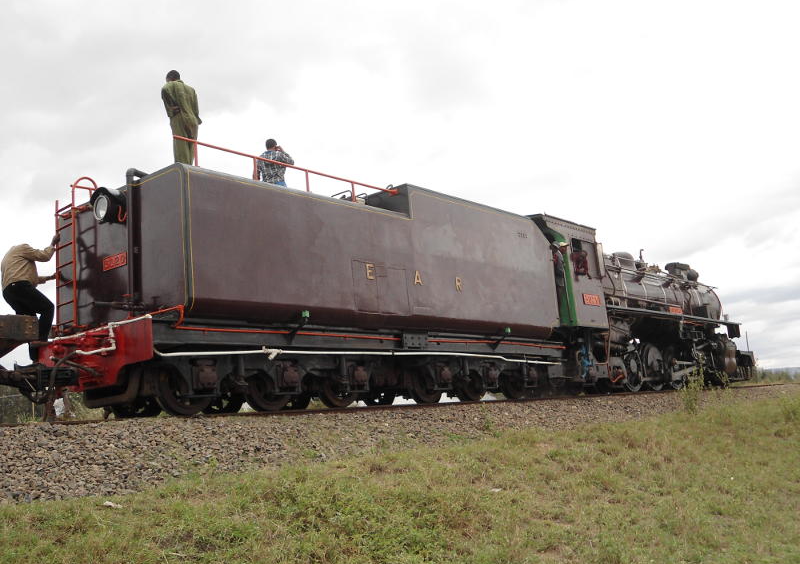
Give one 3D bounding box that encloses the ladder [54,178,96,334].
[{"bbox_3d":[-4.270,-0.373,11.315,0.440,2.050,0.380,-13,-12,37],"label":"ladder"}]

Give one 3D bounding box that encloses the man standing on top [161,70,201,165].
[{"bbox_3d":[-2.934,-1.996,11.365,0.540,1.720,0.360,1,-12,-32],"label":"man standing on top"}]

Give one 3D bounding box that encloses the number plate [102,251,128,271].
[{"bbox_3d":[-3.567,-0.255,10.760,0.520,0.160,0.030,-13,-12,37],"label":"number plate"}]

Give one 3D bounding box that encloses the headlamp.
[{"bbox_3d":[-3.688,-0.949,10.774,0.430,0.440,0.290,-13,-12,37],"label":"headlamp"}]

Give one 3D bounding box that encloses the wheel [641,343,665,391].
[{"bbox_3d":[6.550,2.233,22.217,0.150,1.250,1.250,-13,-12,37],"label":"wheel"}]

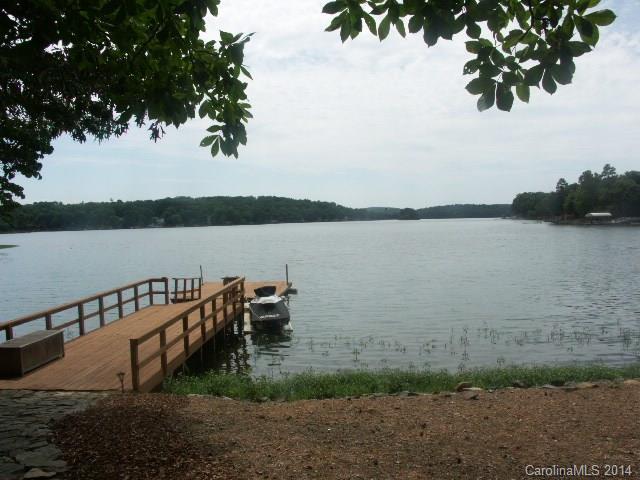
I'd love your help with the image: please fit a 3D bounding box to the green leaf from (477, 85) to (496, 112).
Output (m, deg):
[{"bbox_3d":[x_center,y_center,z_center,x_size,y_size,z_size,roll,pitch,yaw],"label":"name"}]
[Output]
[{"bbox_3d":[0.836,-0.711,2.600,0.100,0.141,0.056,0,2,0],"label":"green leaf"}]

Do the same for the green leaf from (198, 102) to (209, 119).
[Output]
[{"bbox_3d":[-0.810,-0.901,3.600,0.070,0.111,0.045,0,2,0],"label":"green leaf"}]

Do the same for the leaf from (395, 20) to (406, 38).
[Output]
[{"bbox_3d":[0.420,-1.098,2.700,0.063,0.094,0.038,0,2,0],"label":"leaf"}]

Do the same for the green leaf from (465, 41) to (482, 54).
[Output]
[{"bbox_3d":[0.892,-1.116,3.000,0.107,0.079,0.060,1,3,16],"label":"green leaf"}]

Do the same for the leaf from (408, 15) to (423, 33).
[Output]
[{"bbox_3d":[0.498,-1.129,2.700,0.073,0.094,0.038,0,2,0],"label":"leaf"}]

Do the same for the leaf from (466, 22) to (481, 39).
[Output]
[{"bbox_3d":[0.771,-1.052,2.600,0.070,0.080,0.032,0,2,0],"label":"leaf"}]

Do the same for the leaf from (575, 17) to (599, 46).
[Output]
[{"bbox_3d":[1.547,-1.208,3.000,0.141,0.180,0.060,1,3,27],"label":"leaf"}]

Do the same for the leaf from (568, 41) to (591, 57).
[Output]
[{"bbox_3d":[1.303,-0.962,2.600,0.110,0.080,0.044,0,2,0],"label":"leaf"}]

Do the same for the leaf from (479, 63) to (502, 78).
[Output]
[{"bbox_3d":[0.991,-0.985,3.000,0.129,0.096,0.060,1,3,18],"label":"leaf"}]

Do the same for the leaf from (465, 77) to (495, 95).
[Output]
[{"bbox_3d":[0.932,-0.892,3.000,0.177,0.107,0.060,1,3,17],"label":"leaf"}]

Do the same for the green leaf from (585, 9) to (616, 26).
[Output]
[{"bbox_3d":[1.409,-1.117,2.600,0.161,0.090,0.064,0,2,0],"label":"green leaf"}]

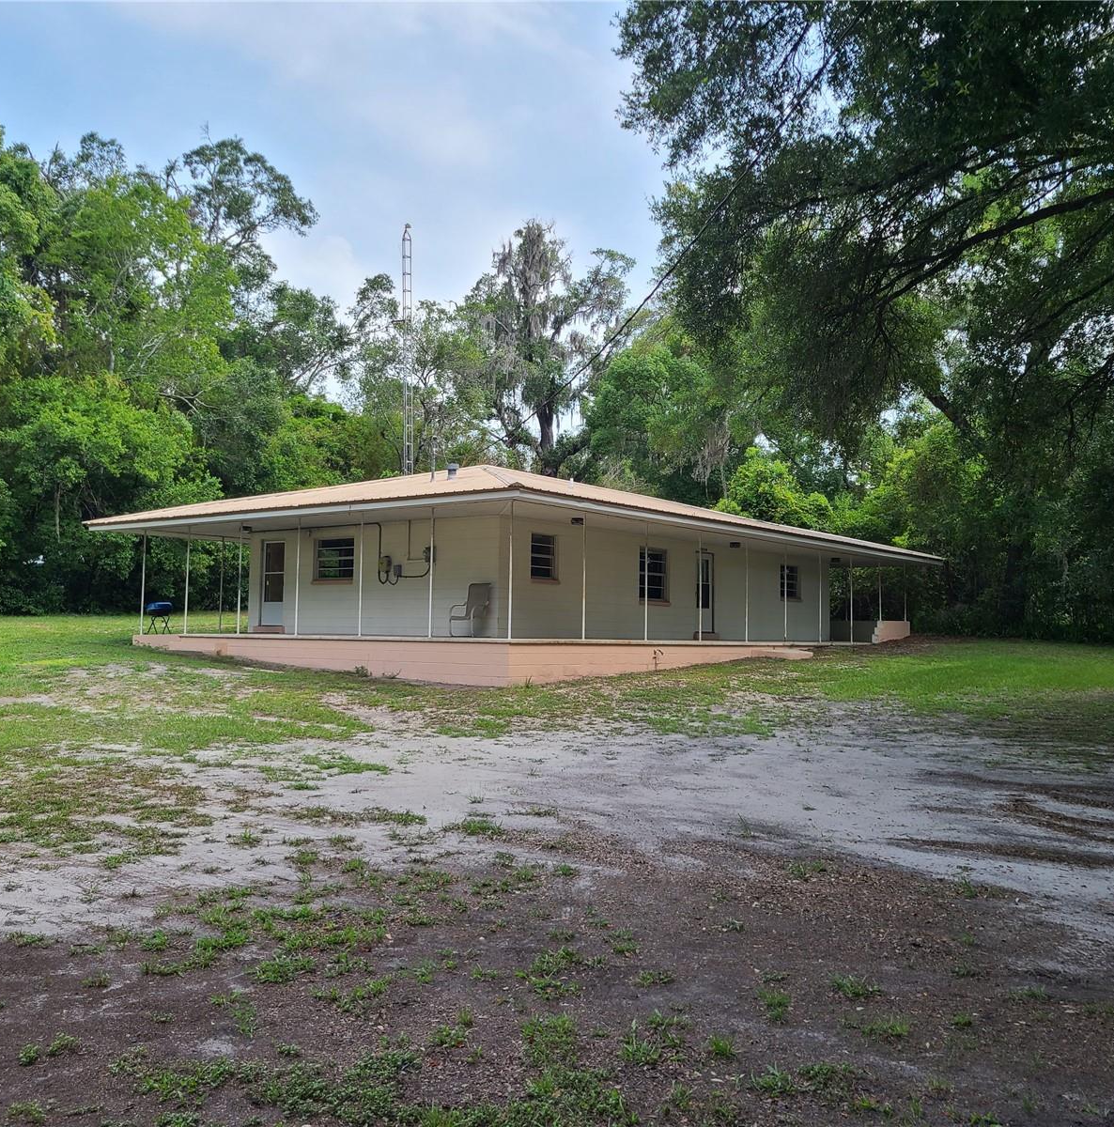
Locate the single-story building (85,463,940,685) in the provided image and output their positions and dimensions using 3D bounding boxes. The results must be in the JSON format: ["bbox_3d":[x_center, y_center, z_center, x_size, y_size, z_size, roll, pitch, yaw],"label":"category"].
[{"bbox_3d":[0.673,1.093,30.653,11.900,3.540,20.650,-2,-5,37],"label":"single-story building"}]

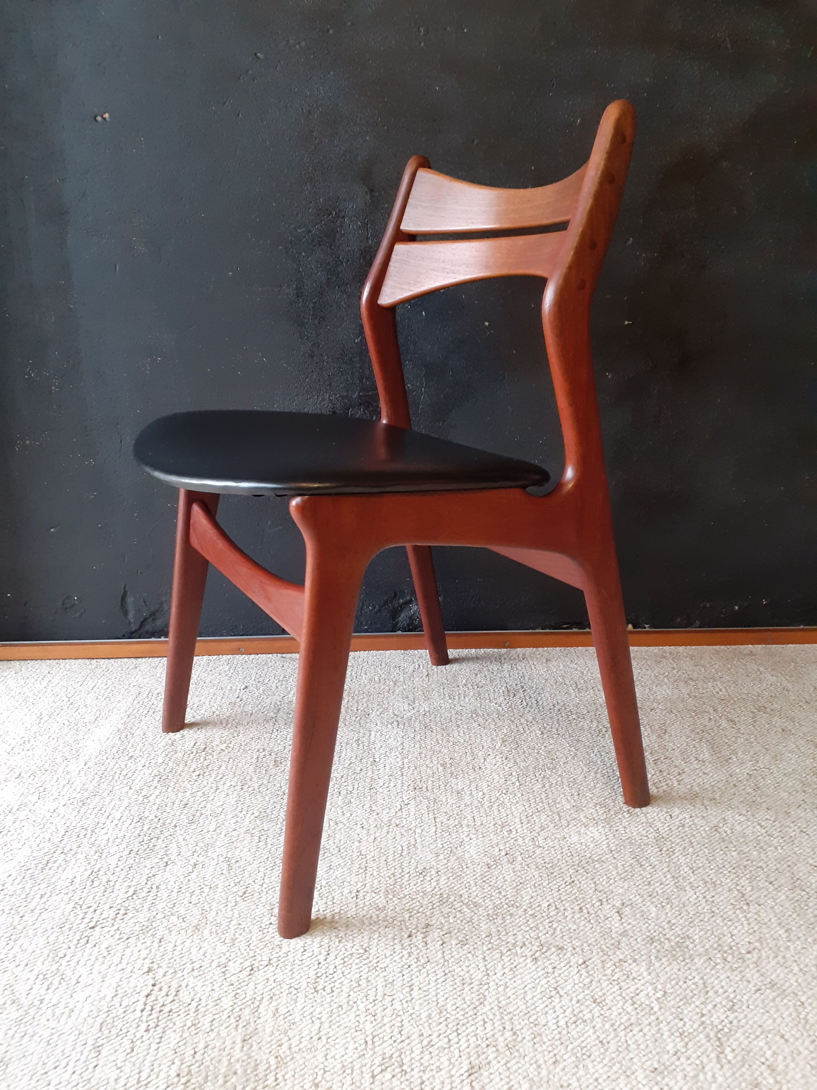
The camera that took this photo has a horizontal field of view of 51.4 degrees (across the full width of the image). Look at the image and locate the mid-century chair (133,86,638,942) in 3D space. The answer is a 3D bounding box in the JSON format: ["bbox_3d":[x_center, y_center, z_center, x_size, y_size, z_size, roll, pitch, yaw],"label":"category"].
[{"bbox_3d":[-0.050,-0.081,1.031,0.539,0.792,0.507,-9,19,-28],"label":"mid-century chair"}]

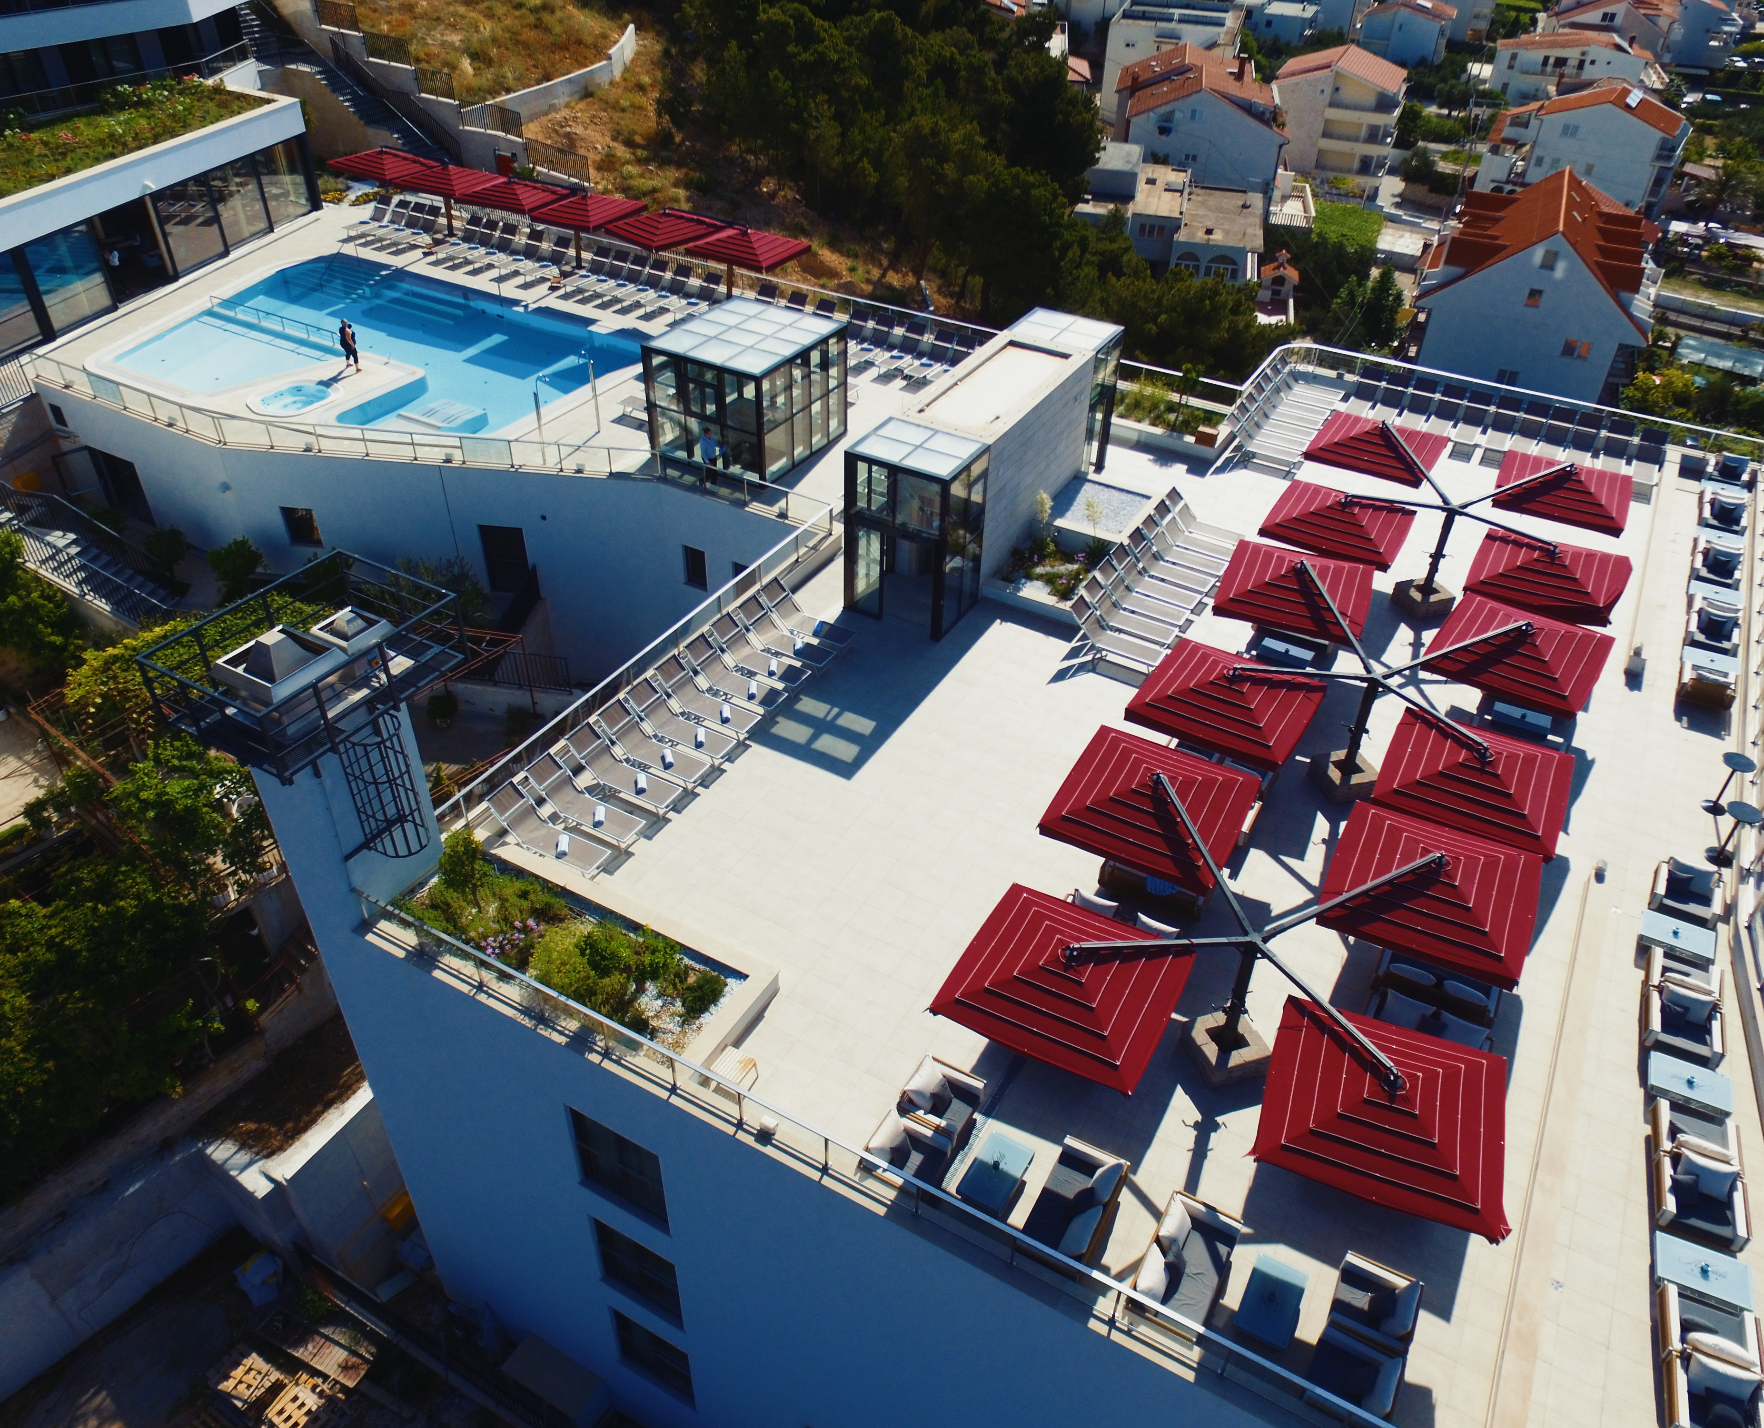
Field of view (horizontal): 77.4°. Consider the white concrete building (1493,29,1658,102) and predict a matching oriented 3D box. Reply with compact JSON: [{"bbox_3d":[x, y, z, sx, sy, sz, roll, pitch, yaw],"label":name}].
[{"bbox_3d":[79.944,-74.277,127.000,15.000,8.600,10.500,18,42,20],"label":"white concrete building"}]

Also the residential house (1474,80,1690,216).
[{"bbox_3d":[65.676,-52.620,102.855,14.600,9.700,11.800,24,42,24],"label":"residential house"}]

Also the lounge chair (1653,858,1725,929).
[{"bbox_3d":[14.843,3.340,20.322,0.930,0.730,0.930,21,43,23],"label":"lounge chair"}]

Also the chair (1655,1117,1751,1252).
[{"bbox_3d":[11.619,6.959,15.639,0.970,0.700,0.920,15,42,17],"label":"chair"}]

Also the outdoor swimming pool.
[{"bbox_3d":[-17.619,-12.703,38.265,16.000,1.300,10.500,20,43,21],"label":"outdoor swimming pool"}]

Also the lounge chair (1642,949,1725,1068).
[{"bbox_3d":[13.134,4.838,18.053,1.020,0.720,1.850,17,40,17],"label":"lounge chair"}]

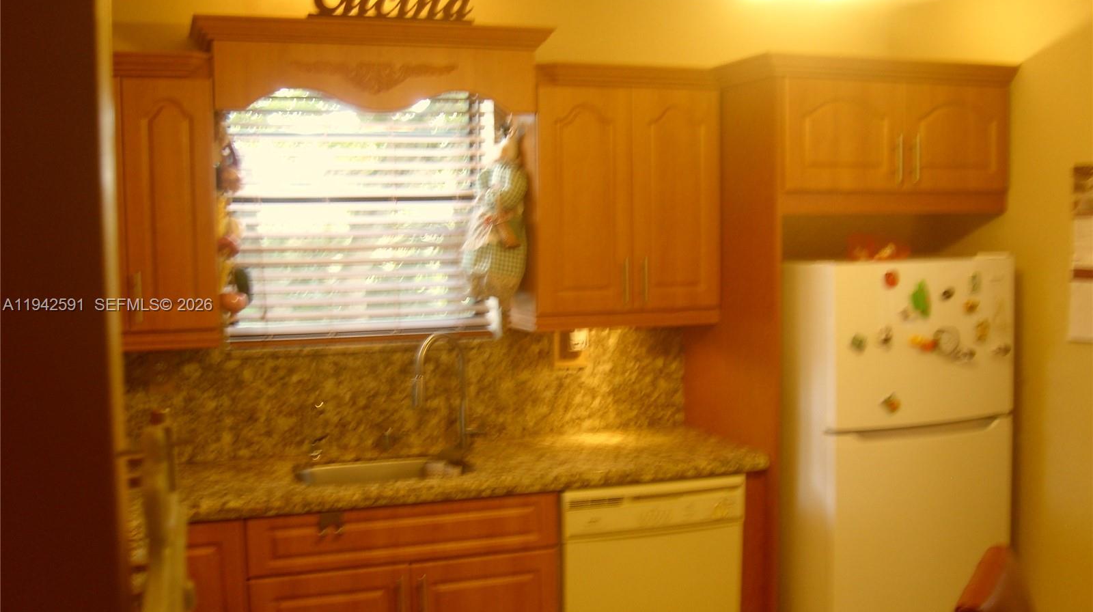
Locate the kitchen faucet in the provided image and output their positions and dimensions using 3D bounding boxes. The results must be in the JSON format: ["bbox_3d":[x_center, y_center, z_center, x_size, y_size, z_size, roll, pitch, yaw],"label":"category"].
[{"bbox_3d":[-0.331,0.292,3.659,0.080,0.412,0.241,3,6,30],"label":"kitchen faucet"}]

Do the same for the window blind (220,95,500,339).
[{"bbox_3d":[-0.613,-0.331,3.741,0.935,0.909,0.090,-2,6,-18],"label":"window blind"}]

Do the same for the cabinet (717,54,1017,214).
[{"bbox_3d":[1.016,-0.568,3.865,0.915,0.487,0.704,-2,6,-18],"label":"cabinet"}]

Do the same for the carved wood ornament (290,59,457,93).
[{"bbox_3d":[-0.522,-0.706,3.400,0.514,0.095,0.021,-2,6,-18],"label":"carved wood ornament"}]

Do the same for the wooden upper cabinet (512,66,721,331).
[{"bbox_3d":[0.240,-0.369,3.826,0.665,0.862,0.344,-2,6,-18],"label":"wooden upper cabinet"}]

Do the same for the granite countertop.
[{"bbox_3d":[-0.270,0.520,3.582,1.851,0.044,0.635,-2,6,-18],"label":"granite countertop"}]

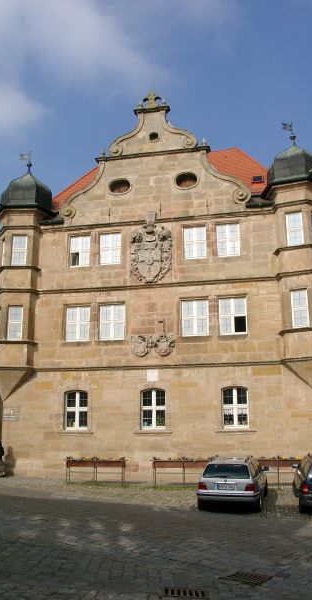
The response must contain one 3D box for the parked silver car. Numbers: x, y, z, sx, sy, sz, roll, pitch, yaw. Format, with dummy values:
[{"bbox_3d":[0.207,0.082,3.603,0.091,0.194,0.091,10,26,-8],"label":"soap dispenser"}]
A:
[{"bbox_3d":[2.359,5.291,17.547,1.700,1.400,4.430,-3,-12,12],"label":"parked silver car"}]

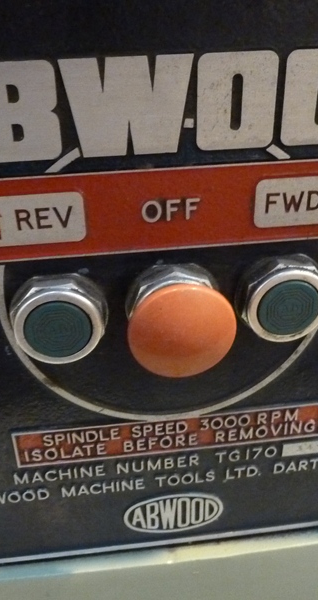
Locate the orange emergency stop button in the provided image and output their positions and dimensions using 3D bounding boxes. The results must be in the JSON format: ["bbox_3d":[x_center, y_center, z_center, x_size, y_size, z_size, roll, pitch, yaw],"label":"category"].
[{"bbox_3d":[0.009,0.013,0.213,0.041,0.041,0.012,-5,30,-6],"label":"orange emergency stop button"}]

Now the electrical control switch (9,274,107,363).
[{"bbox_3d":[-0.038,0.008,0.223,0.039,0.039,0.010,-5,30,-6],"label":"electrical control switch"}]

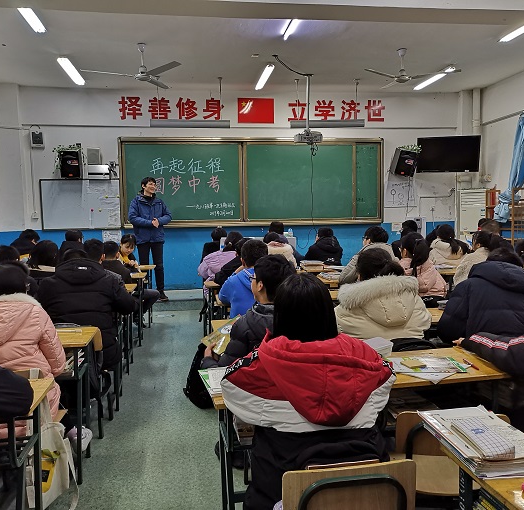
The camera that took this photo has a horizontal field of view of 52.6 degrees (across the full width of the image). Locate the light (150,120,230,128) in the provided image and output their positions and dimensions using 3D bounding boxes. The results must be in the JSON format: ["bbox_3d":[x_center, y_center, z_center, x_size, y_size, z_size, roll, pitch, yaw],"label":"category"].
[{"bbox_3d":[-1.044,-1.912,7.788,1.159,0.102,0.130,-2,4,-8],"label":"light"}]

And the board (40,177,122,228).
[{"bbox_3d":[-2.740,-0.767,8.133,1.190,0.770,0.040,-2,5,-8],"label":"board"}]

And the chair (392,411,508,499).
[{"bbox_3d":[0.630,0.837,1.905,0.370,0.750,0.440,0,4,8],"label":"chair"}]

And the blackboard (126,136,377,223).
[{"bbox_3d":[-0.094,-1.185,8.655,4.300,1.412,0.100,-2,4,-8],"label":"blackboard"}]

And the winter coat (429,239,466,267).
[{"bbox_3d":[2.028,0.130,5.867,0.480,0.640,0.420,-2,5,-8],"label":"winter coat"}]

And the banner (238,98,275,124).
[{"bbox_3d":[-0.079,-2.345,8.575,0.590,0.400,0.020,-1,4,-7],"label":"banner"}]

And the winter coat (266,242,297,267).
[{"bbox_3d":[0.160,0.180,5.436,0.480,0.650,0.420,-2,5,-8],"label":"winter coat"}]

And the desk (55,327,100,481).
[{"bbox_3d":[-1.207,0.810,2.860,0.600,0.735,0.446,-2,5,-8],"label":"desk"}]

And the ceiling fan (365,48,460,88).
[{"bbox_3d":[1.732,-2.334,6.600,1.250,0.411,1.200,-2,4,-8],"label":"ceiling fan"}]

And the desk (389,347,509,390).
[{"bbox_3d":[0.598,0.830,2.241,0.590,0.735,0.423,-2,5,-11],"label":"desk"}]

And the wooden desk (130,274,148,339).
[{"bbox_3d":[-1.778,0.585,5.544,1.120,0.710,0.440,-2,4,-8],"label":"wooden desk"}]

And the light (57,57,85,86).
[{"bbox_3d":[-2.554,-2.466,7.166,0.140,0.080,1.280,-1,4,-7],"label":"light"}]

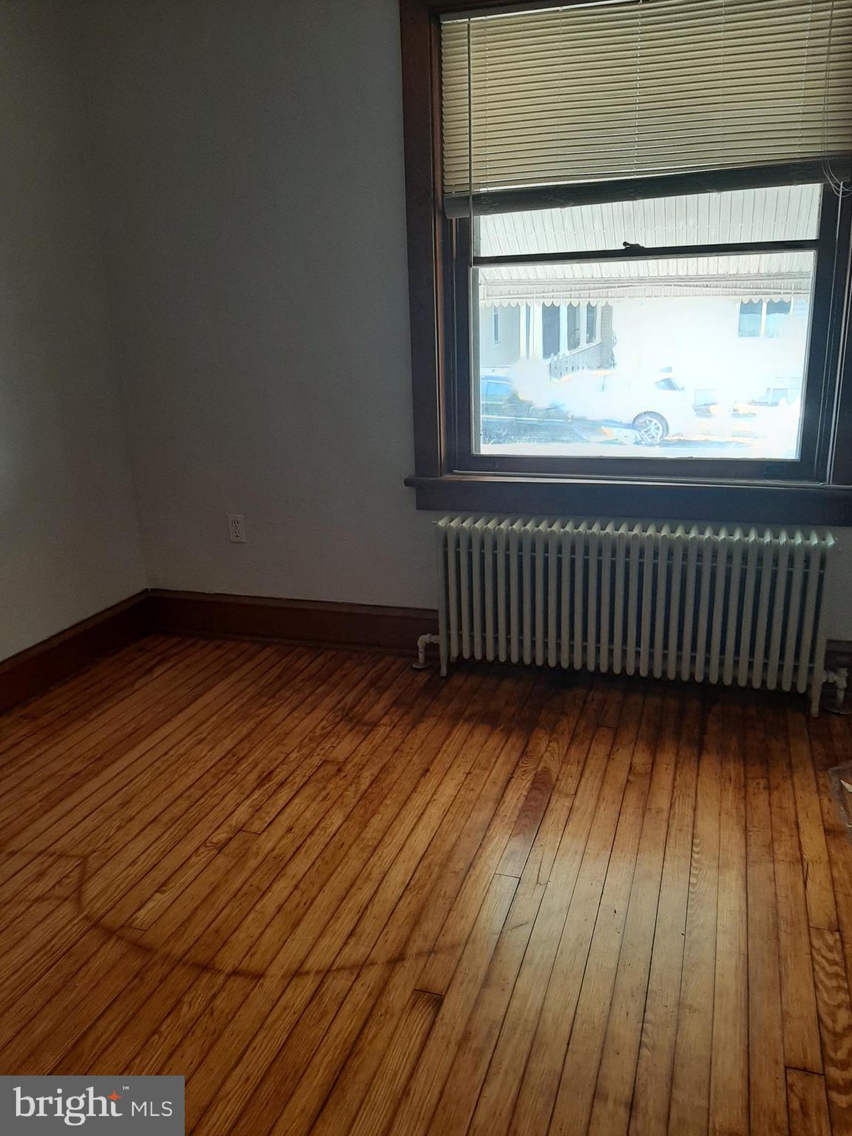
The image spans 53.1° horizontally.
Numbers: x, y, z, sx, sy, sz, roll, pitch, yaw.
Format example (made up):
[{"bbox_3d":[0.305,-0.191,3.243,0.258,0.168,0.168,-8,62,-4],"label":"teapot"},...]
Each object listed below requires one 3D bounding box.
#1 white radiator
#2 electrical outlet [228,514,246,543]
[{"bbox_3d":[0.671,0.145,2.926,1.275,0.566,0.155,4,17,18],"label":"white radiator"},{"bbox_3d":[-0.753,-0.157,3.412,0.070,0.114,0.008,4,17,17],"label":"electrical outlet"}]

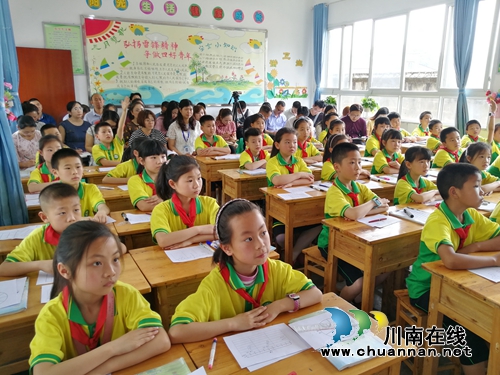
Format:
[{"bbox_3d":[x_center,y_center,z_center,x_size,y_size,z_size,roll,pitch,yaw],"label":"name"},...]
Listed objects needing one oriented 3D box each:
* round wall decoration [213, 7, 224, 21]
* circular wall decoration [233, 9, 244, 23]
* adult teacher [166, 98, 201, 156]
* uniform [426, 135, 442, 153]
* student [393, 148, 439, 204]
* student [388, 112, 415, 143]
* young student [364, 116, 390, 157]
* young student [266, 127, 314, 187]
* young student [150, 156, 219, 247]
[{"bbox_3d":[-0.546,-3.056,6.866,0.226,0.228,0.020,-7,15,-26],"label":"round wall decoration"},{"bbox_3d":[-0.197,-3.093,7.038,0.226,0.228,0.020,-7,15,-26],"label":"circular wall decoration"},{"bbox_3d":[-0.740,-0.362,4.652,0.460,1.340,0.620,-8,16,-26],"label":"adult teacher"},{"bbox_3d":[2.363,-0.434,4.976,0.380,0.480,0.280,-8,16,-28],"label":"uniform"},{"bbox_3d":[1.204,0.245,2.803,0.420,1.080,0.560,-8,16,-26],"label":"student"},{"bbox_3d":[2.014,-0.405,5.280,0.420,1.190,0.620,-8,16,-28],"label":"student"},{"bbox_3d":[1.575,-0.284,4.751,0.420,1.130,0.550,-8,16,-26],"label":"young student"},{"bbox_3d":[0.316,0.108,3.188,0.430,1.202,0.570,-8,16,-27],"label":"young student"},{"bbox_3d":[-0.290,0.410,2.058,0.430,1.176,0.570,-8,16,-27],"label":"young student"}]

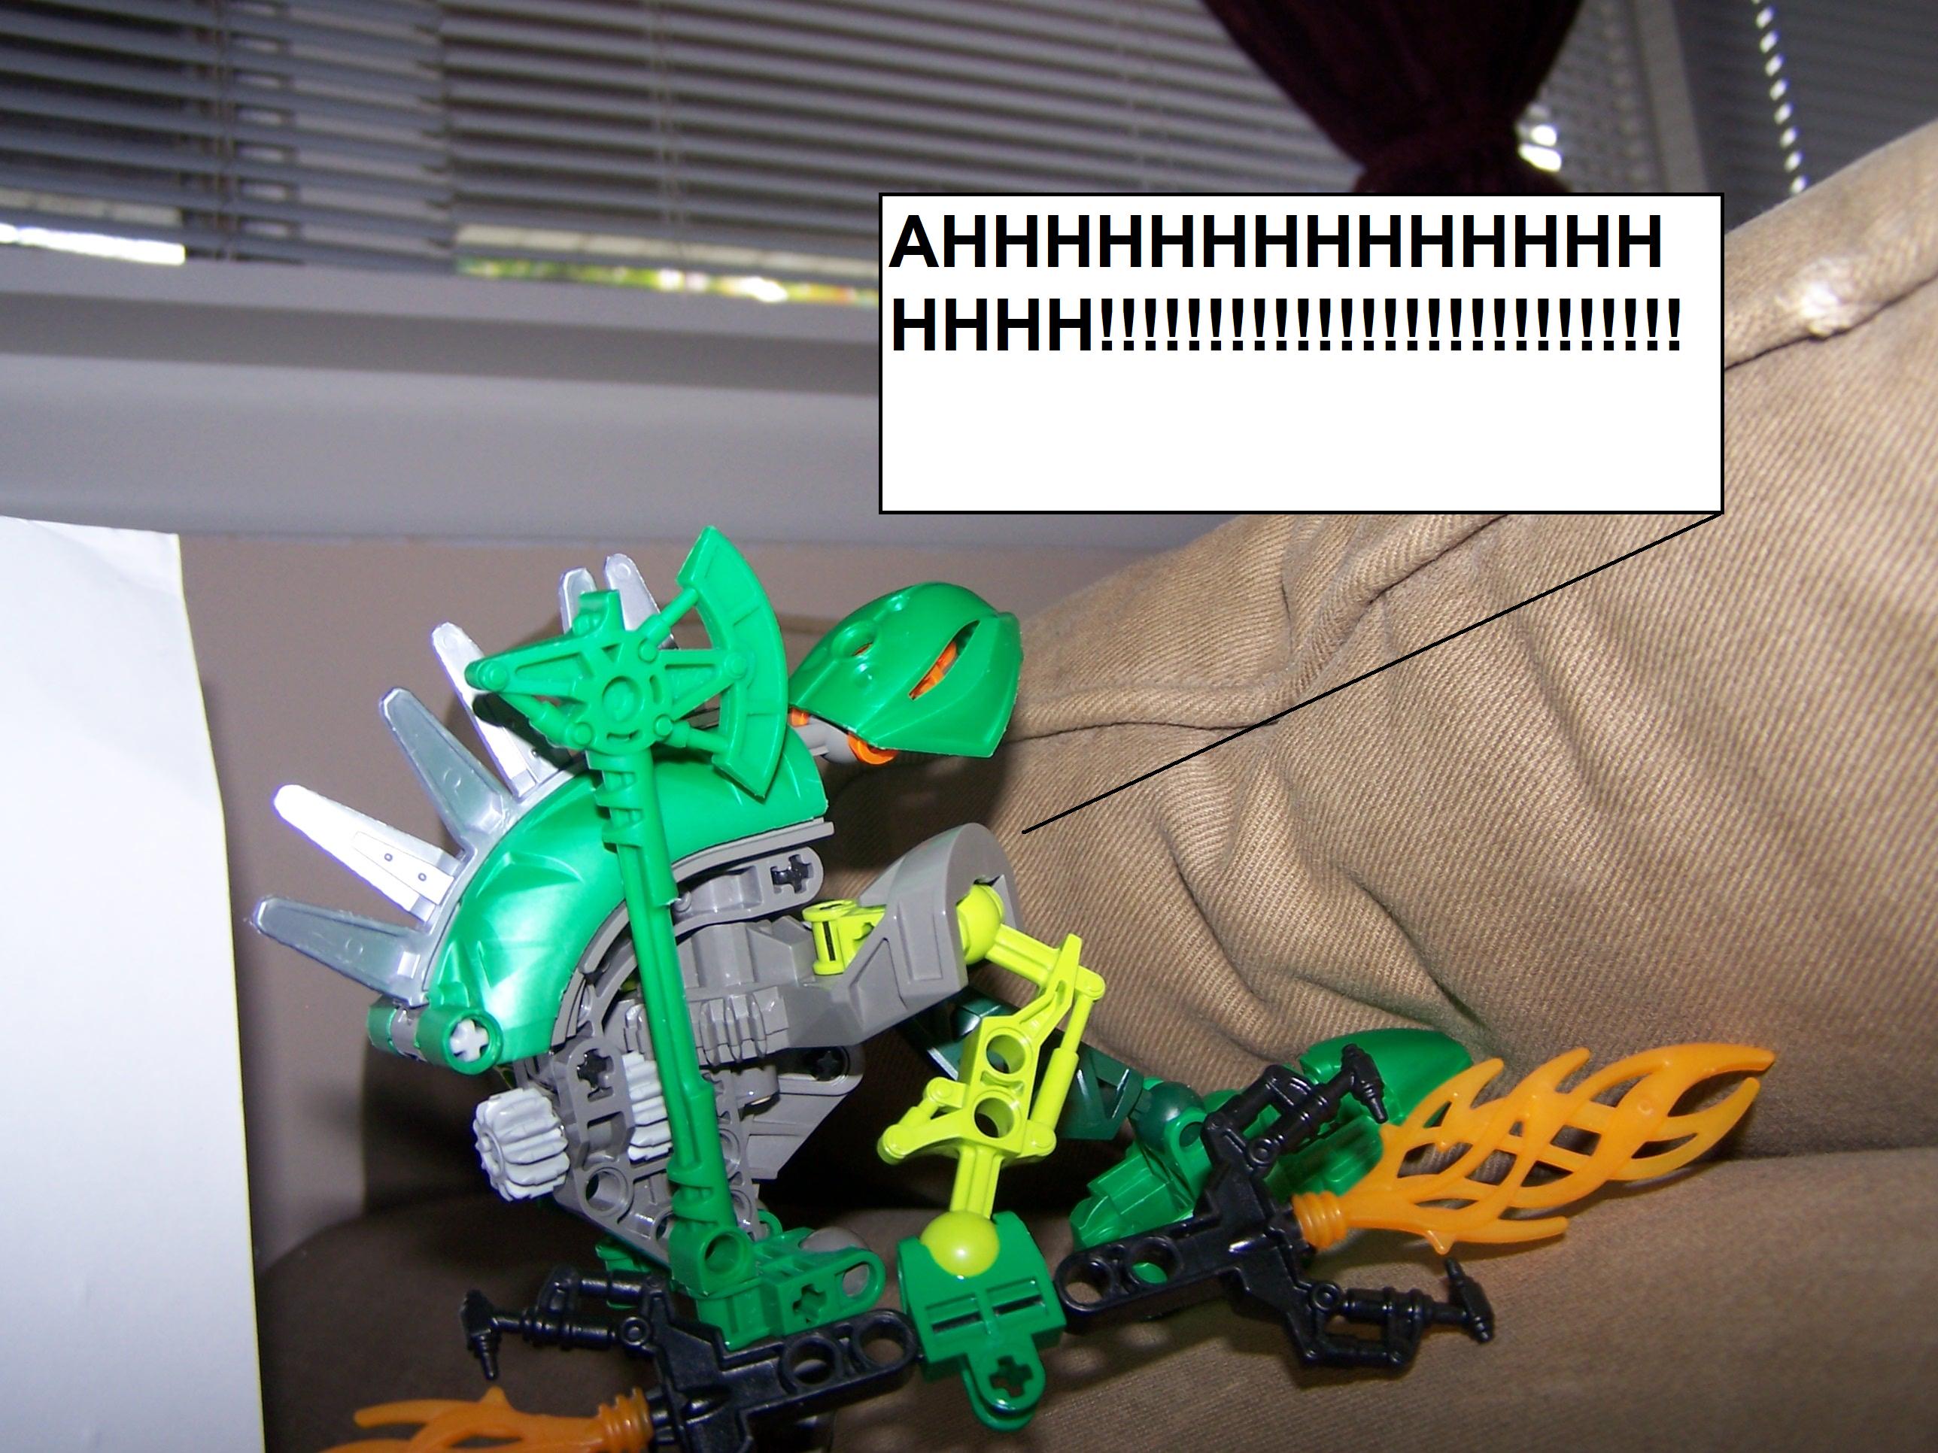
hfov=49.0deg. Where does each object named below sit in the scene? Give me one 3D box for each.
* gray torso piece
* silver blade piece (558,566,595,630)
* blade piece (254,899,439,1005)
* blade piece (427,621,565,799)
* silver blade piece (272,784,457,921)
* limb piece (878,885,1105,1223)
[{"bbox_3d":[-0.028,0.040,0.274,0.060,0.050,0.043,-10,-1,-34],"label":"gray torso piece"},{"bbox_3d":[-0.046,-0.009,0.262,0.009,0.022,0.004,-19,19,-35],"label":"silver blade piece"},{"bbox_3d":[-0.071,0.025,0.242,0.004,0.009,0.022,2,-19,45],"label":"blade piece"},{"bbox_3d":[-0.058,-0.003,0.258,0.009,0.023,0.004,-37,9,-31],"label":"blade piece"},{"bbox_3d":[-0.071,0.014,0.248,0.022,0.008,0.004,34,-21,-18],"label":"silver blade piece"},{"bbox_3d":[0.001,0.042,0.262,0.024,0.049,0.011,13,-13,-3],"label":"limb piece"}]

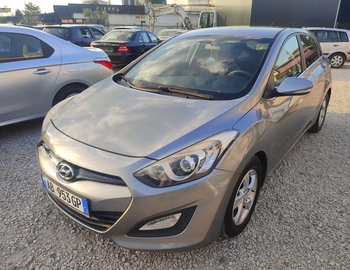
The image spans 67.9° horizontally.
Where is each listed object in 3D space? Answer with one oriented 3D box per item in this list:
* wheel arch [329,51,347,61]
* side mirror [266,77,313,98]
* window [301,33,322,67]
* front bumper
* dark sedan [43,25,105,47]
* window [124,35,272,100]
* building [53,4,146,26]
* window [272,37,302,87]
[{"bbox_3d":[6.479,-3.183,10.315,0.640,0.370,0.200,17,27,35],"label":"wheel arch"},{"bbox_3d":[0.942,-0.386,2.092,0.260,0.165,0.220,17,27,35],"label":"side mirror"},{"bbox_3d":[1.685,-1.034,3.175,0.080,0.360,0.880,-6,13,42],"label":"window"},{"bbox_3d":[-0.538,0.294,1.879,1.740,0.580,0.600,17,27,35],"label":"front bumper"},{"bbox_3d":[-4.658,-4.666,13.245,1.760,1.470,4.250,6,23,14],"label":"dark sedan"},{"bbox_3d":[0.184,-0.714,2.464,1.360,0.170,0.980,16,52,35],"label":"window"},{"bbox_3d":[-9.513,-14.547,34.358,11.000,4.100,7.500,-5,23,-12],"label":"building"},{"bbox_3d":[1.043,-0.705,2.399,0.080,0.420,0.950,-6,13,42],"label":"window"}]

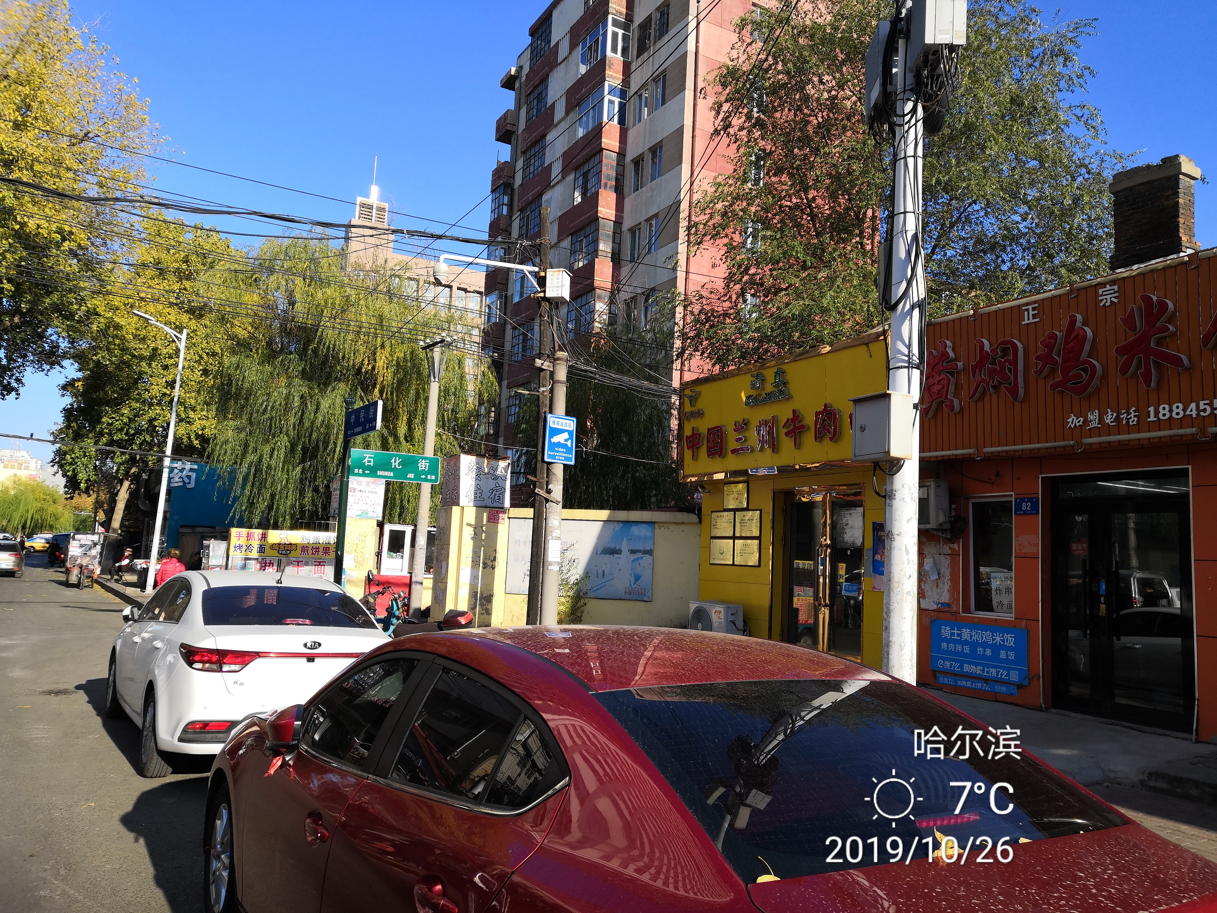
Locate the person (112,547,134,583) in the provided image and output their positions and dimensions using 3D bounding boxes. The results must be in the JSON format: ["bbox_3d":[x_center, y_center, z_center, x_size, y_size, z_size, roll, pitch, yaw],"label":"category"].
[{"bbox_3d":[-16.093,3.615,31.415,0.800,1.165,0.550,5,-7,-20],"label":"person"}]

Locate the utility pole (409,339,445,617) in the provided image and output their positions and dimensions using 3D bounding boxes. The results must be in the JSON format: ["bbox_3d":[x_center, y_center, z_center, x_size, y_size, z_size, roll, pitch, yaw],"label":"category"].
[{"bbox_3d":[-3.864,0.442,20.350,0.600,6.120,0.600,7,-7,-29],"label":"utility pole"}]

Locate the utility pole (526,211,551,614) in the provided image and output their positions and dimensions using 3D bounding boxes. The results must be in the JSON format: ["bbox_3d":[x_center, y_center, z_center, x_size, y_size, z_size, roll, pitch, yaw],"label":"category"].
[{"bbox_3d":[-1.089,-0.501,14.934,0.200,7.089,0.200,1,-6,0],"label":"utility pole"}]

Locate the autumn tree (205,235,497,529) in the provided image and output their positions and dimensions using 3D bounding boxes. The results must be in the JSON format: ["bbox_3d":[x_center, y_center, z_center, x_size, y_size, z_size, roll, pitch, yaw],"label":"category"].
[{"bbox_3d":[-7.730,-1.278,28.260,8.600,10.874,8.400,6,-7,-30],"label":"autumn tree"}]

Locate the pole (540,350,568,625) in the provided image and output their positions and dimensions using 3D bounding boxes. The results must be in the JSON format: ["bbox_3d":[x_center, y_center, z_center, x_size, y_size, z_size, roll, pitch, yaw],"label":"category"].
[{"bbox_3d":[-0.857,0.676,14.808,0.270,4.745,0.270,3,-6,0],"label":"pole"}]

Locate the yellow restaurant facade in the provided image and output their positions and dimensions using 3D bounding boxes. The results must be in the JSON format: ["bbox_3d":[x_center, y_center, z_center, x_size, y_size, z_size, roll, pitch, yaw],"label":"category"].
[{"bbox_3d":[2.742,0.811,14.477,0.700,4.596,4.882,6,-7,-29],"label":"yellow restaurant facade"}]

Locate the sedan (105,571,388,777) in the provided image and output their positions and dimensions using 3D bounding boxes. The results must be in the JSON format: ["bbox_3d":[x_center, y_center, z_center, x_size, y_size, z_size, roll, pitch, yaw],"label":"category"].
[{"bbox_3d":[-3.240,1.727,8.396,1.760,1.460,4.400,7,-7,-32],"label":"sedan"}]

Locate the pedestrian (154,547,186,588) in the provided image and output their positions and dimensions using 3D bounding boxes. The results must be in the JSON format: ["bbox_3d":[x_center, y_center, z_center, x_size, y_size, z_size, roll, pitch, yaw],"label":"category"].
[{"bbox_3d":[-7.767,2.381,16.804,0.550,1.512,0.420,6,-7,-30],"label":"pedestrian"}]

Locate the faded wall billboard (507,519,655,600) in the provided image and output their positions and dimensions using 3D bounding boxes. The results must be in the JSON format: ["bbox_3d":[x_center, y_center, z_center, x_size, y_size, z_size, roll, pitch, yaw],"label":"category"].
[{"bbox_3d":[-0.490,1.810,16.579,2.600,1.340,0.050,3,-6,0],"label":"faded wall billboard"}]

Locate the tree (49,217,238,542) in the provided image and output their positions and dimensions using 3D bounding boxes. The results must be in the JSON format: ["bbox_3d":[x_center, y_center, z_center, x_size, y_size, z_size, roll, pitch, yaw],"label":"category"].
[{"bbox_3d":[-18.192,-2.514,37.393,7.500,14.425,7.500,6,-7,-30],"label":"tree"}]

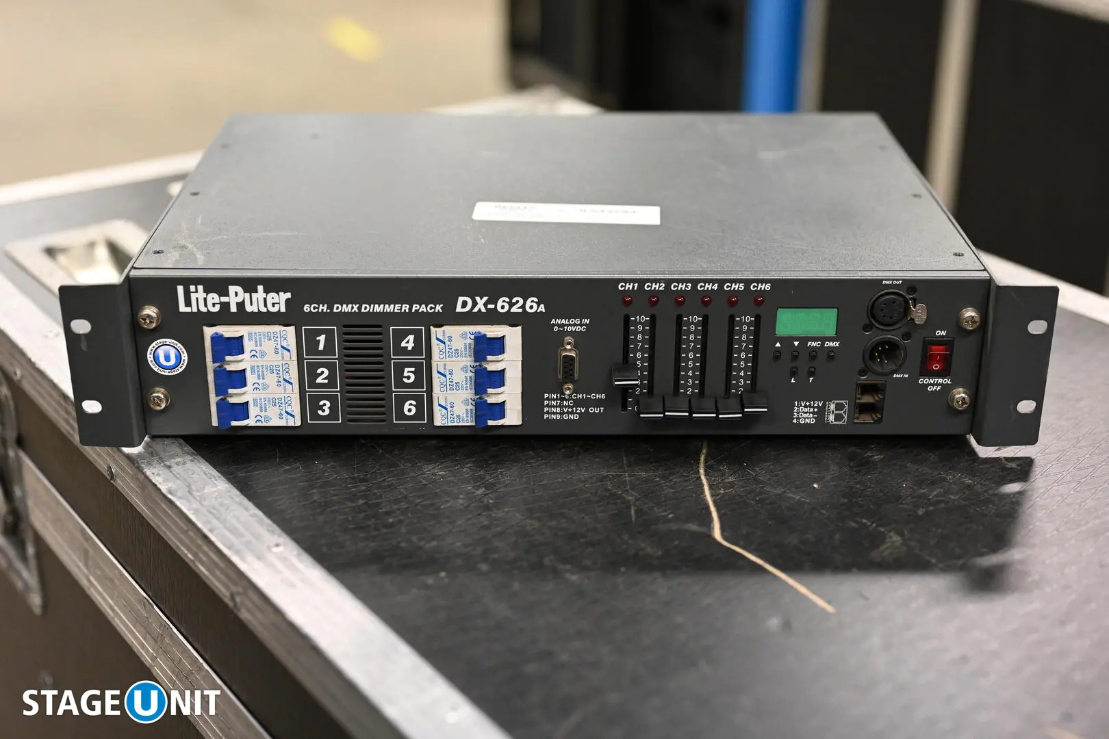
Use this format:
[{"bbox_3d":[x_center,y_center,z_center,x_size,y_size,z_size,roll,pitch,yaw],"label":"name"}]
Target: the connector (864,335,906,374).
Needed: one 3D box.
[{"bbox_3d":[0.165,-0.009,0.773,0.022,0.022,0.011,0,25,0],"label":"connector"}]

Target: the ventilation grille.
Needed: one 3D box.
[{"bbox_3d":[-0.095,0.002,0.773,0.021,0.055,0.003,0,25,0],"label":"ventilation grille"}]

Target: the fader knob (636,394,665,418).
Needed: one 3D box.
[{"bbox_3d":[0.049,0.020,0.776,0.012,0.010,0.010,0,25,-1],"label":"fader knob"}]

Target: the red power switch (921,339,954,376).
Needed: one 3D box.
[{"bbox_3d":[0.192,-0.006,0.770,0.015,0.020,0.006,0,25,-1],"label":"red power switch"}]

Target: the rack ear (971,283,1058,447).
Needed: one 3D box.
[{"bbox_3d":[0.229,-0.003,0.767,0.032,0.088,0.013,0,25,-1],"label":"rack ear"}]

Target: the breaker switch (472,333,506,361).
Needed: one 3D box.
[{"bbox_3d":[-0.032,-0.011,0.761,0.015,0.014,0.009,0,25,0],"label":"breaker switch"}]

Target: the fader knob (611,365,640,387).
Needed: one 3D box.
[{"bbox_3d":[0.036,0.004,0.766,0.012,0.006,0.013,0,25,0],"label":"fader knob"}]

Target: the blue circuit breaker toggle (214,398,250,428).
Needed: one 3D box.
[{"bbox_3d":[-0.162,0.022,0.776,0.015,0.014,0.010,0,26,0],"label":"blue circuit breaker toggle"}]

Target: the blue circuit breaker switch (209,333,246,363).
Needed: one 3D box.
[{"bbox_3d":[-0.161,-0.011,0.760,0.014,0.014,0.009,0,25,0],"label":"blue circuit breaker switch"}]

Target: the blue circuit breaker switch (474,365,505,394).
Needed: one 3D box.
[{"bbox_3d":[-0.032,0.005,0.771,0.015,0.015,0.009,0,25,-1],"label":"blue circuit breaker switch"}]

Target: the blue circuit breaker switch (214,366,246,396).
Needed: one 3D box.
[{"bbox_3d":[-0.161,0.005,0.769,0.016,0.015,0.009,0,25,-1],"label":"blue circuit breaker switch"}]

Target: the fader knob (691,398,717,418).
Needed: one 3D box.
[{"bbox_3d":[0.075,0.020,0.774,0.012,0.006,0.013,0,25,0],"label":"fader knob"}]

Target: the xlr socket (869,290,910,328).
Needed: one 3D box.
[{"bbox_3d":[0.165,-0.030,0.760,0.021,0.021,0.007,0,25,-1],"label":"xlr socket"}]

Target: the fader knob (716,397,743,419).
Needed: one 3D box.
[{"bbox_3d":[0.088,0.020,0.775,0.012,0.006,0.013,0,25,0],"label":"fader knob"}]

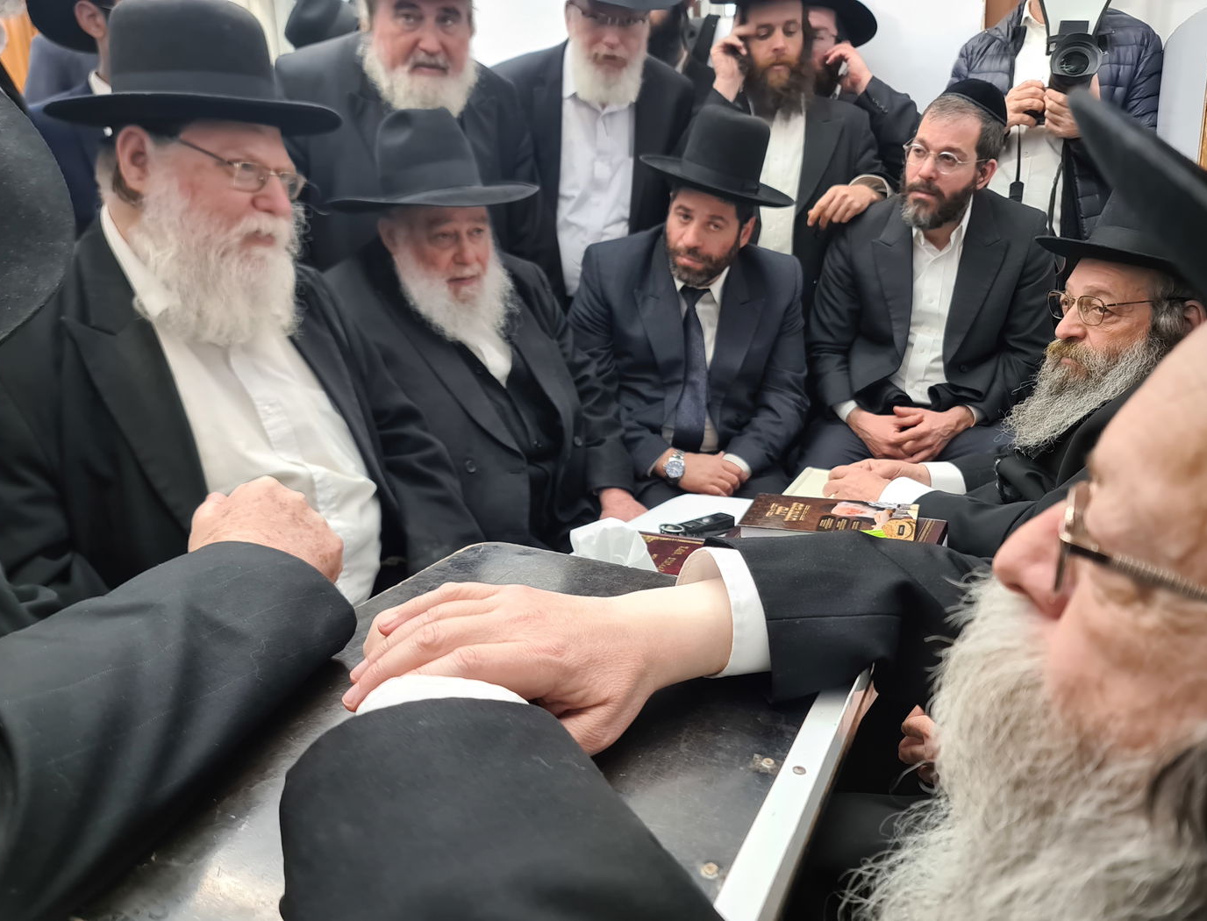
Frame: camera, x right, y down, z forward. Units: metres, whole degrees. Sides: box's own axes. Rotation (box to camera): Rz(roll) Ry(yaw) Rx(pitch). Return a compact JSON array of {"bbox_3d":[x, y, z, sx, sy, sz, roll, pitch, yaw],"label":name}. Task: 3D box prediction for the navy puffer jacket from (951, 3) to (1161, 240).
[{"bbox_3d":[1.130,-0.772,2.233,0.580,0.740,0.420,6,15,26],"label":"navy puffer jacket"}]

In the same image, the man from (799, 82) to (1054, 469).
[{"bbox_3d":[0.670,-0.061,1.864,0.580,1.420,0.720,4,14,17],"label":"man"}]

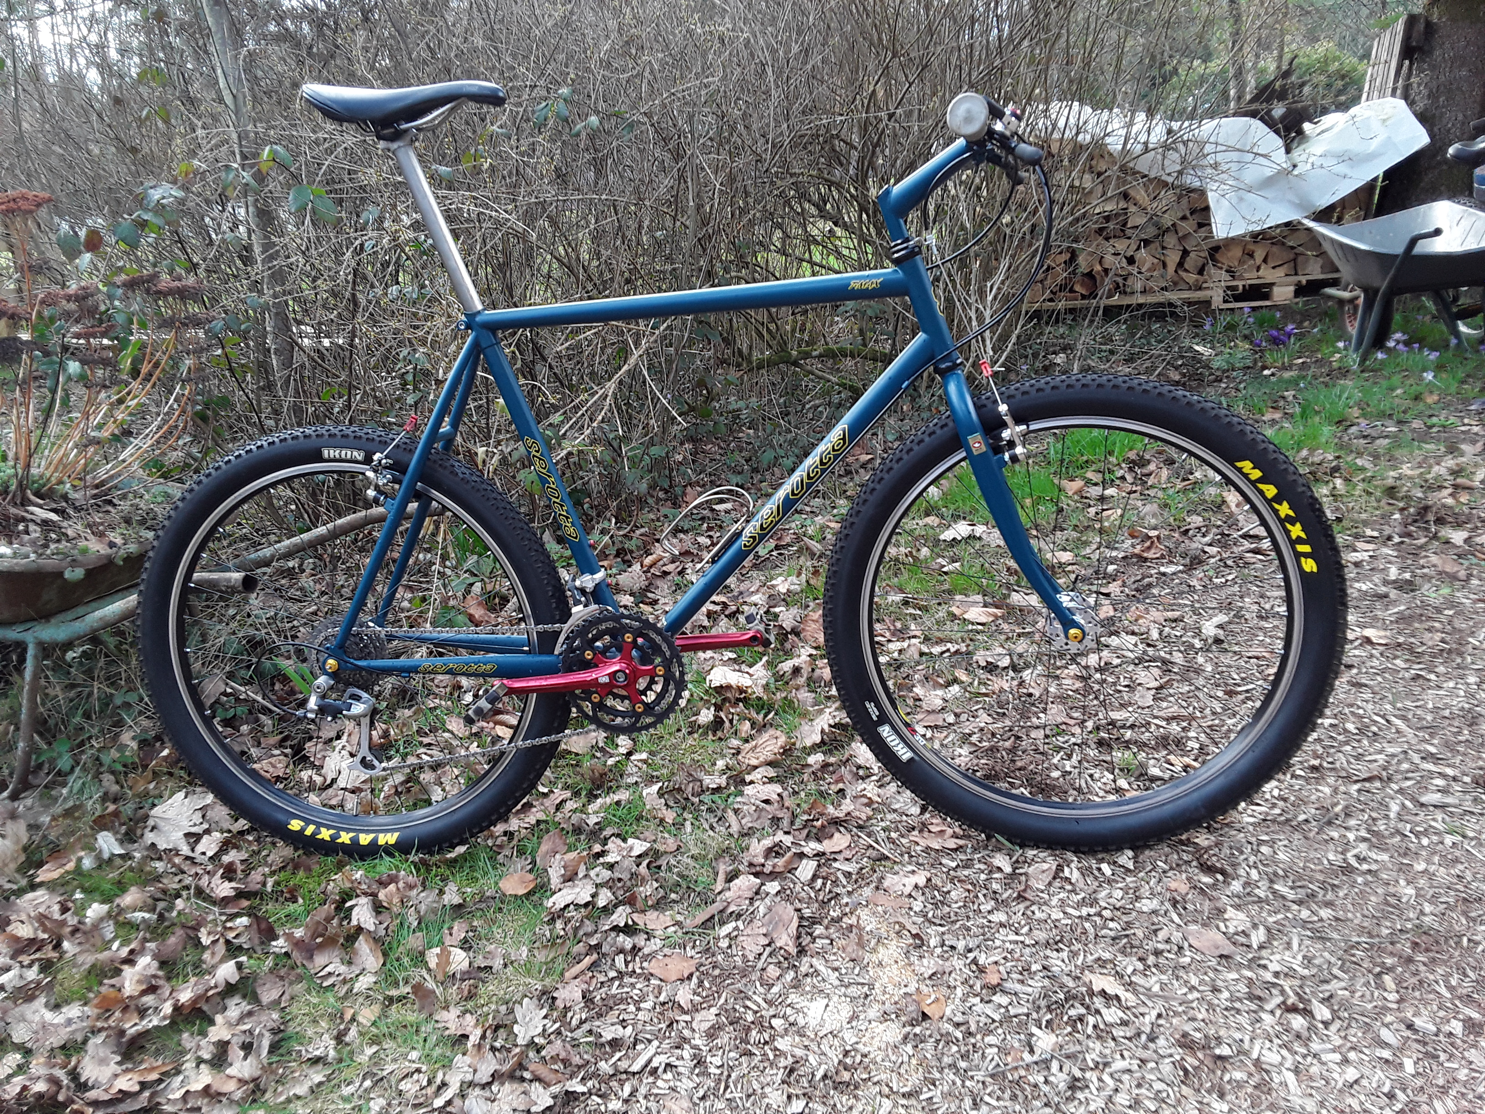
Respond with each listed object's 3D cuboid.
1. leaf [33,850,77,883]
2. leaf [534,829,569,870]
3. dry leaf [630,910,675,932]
[{"bbox_3d":[-1.089,0.491,1.830,0.028,0.022,0.065,12,27,40],"label":"leaf"},{"bbox_3d":[-0.288,0.439,1.740,0.042,0.022,0.074,-3,20,10],"label":"leaf"},{"bbox_3d":[-0.122,0.490,1.563,0.061,0.014,0.022,-3,20,9],"label":"dry leaf"}]

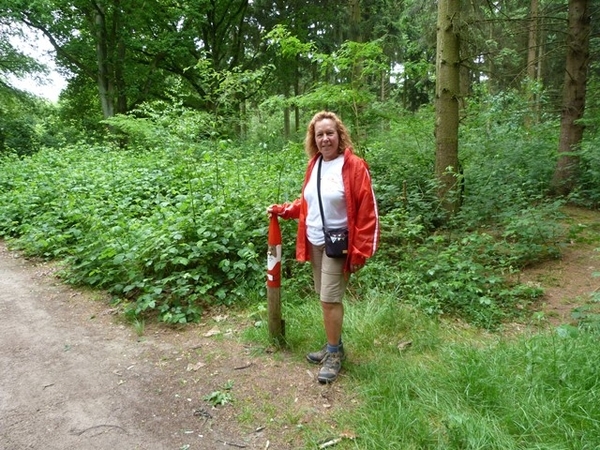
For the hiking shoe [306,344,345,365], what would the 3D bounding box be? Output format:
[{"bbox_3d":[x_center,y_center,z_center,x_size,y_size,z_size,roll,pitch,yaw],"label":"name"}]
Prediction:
[{"bbox_3d":[0.172,0.883,3.025,0.275,0.115,0.110,-4,10,-22],"label":"hiking shoe"}]

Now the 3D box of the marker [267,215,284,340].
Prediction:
[{"bbox_3d":[-0.176,0.418,3.144,0.100,0.950,0.100,0,9,0],"label":"marker"}]

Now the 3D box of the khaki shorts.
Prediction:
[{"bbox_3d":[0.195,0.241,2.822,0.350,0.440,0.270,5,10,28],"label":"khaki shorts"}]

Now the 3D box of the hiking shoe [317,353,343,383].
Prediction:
[{"bbox_3d":[0.188,0.907,2.837,0.110,0.120,0.280,3,9,18],"label":"hiking shoe"}]

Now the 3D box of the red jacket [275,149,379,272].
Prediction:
[{"bbox_3d":[0.155,-0.109,2.797,0.670,0.750,0.360,5,10,28],"label":"red jacket"}]

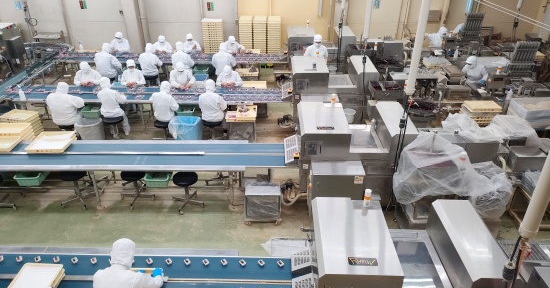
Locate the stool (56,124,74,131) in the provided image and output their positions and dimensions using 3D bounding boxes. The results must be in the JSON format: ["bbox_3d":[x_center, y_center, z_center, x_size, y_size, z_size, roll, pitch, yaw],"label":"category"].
[{"bbox_3d":[-3.758,-0.159,7.878,0.420,0.530,0.420,0,30,0],"label":"stool"}]

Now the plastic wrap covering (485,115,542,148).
[{"bbox_3d":[3.504,-0.108,6.409,0.580,0.420,0.750,0,30,0],"label":"plastic wrap covering"}]

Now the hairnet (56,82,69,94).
[{"bbox_3d":[-3.707,-0.971,7.498,0.190,0.230,0.220,8,31,13],"label":"hairnet"}]

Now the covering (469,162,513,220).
[{"bbox_3d":[2.846,0.595,5.689,0.500,0.570,0.450,0,30,0],"label":"covering"}]

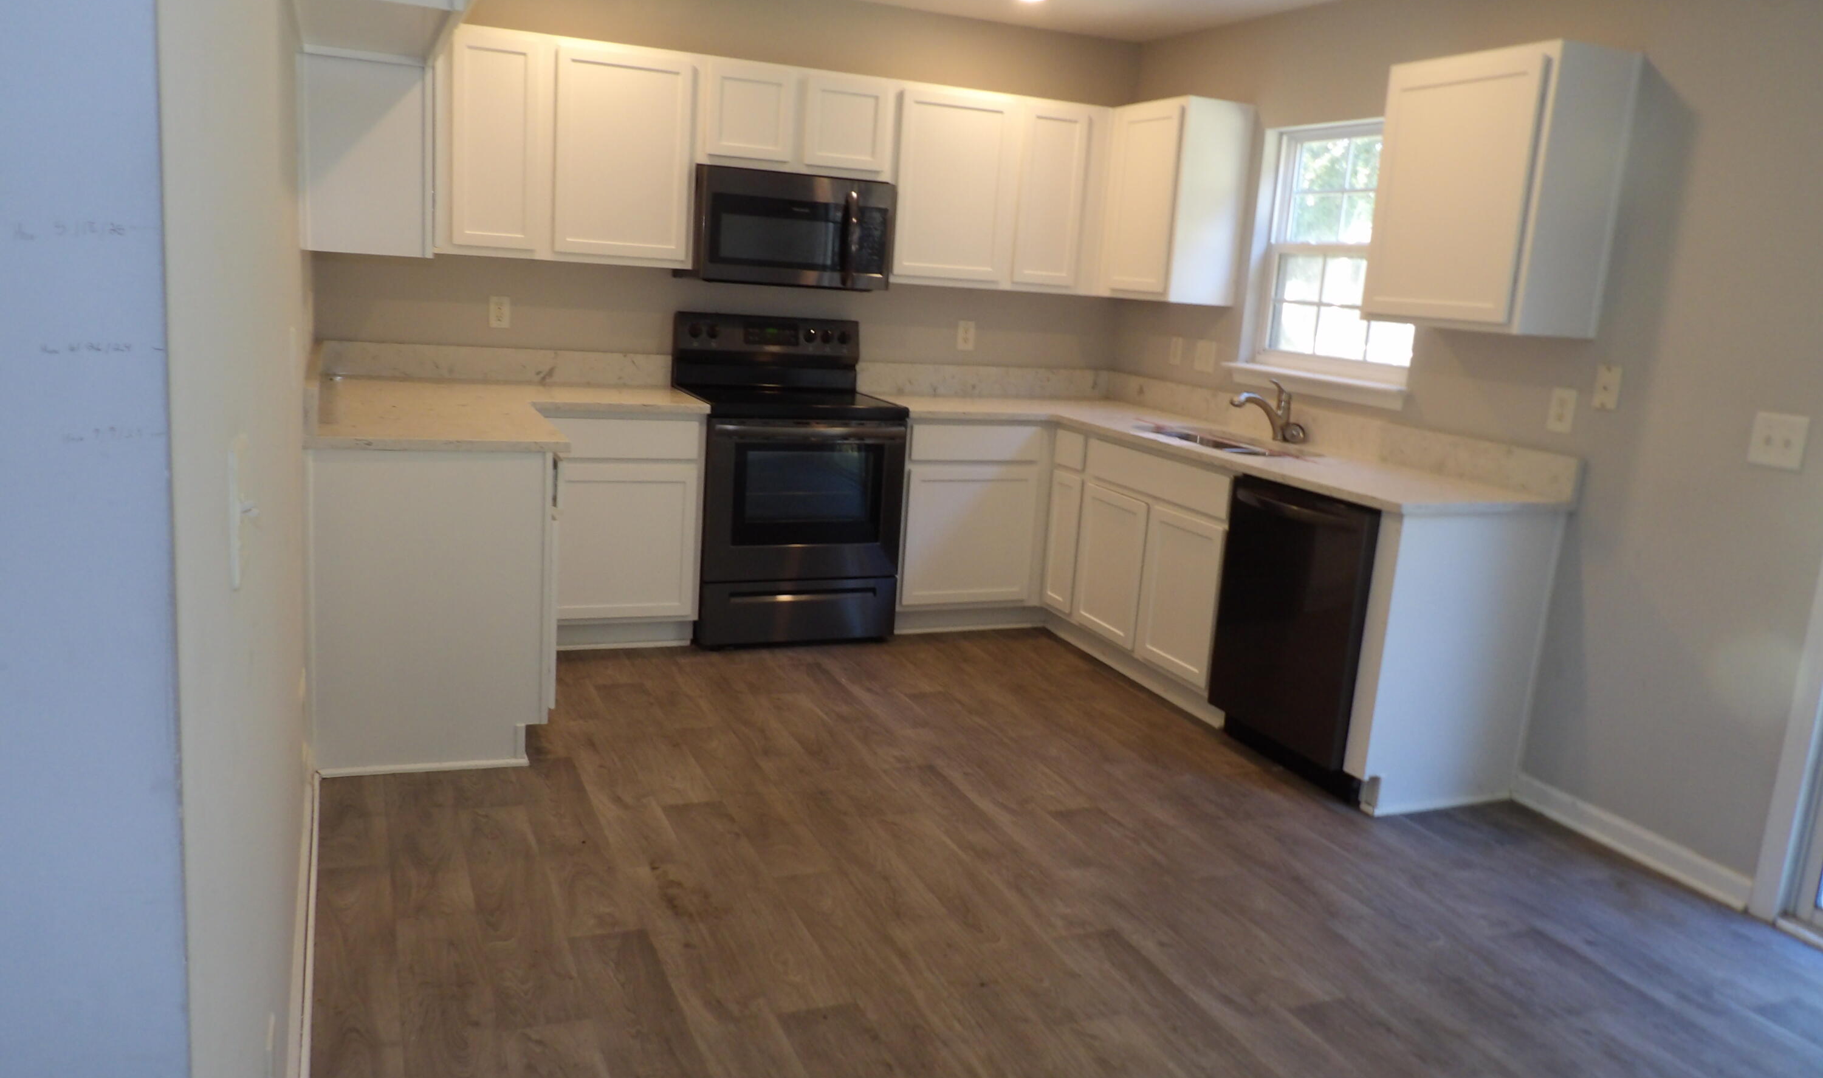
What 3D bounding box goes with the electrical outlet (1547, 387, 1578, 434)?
[{"bbox_3d":[1.871,-0.370,3.639,0.007,0.116,0.074,-1,13,-24],"label":"electrical outlet"}]

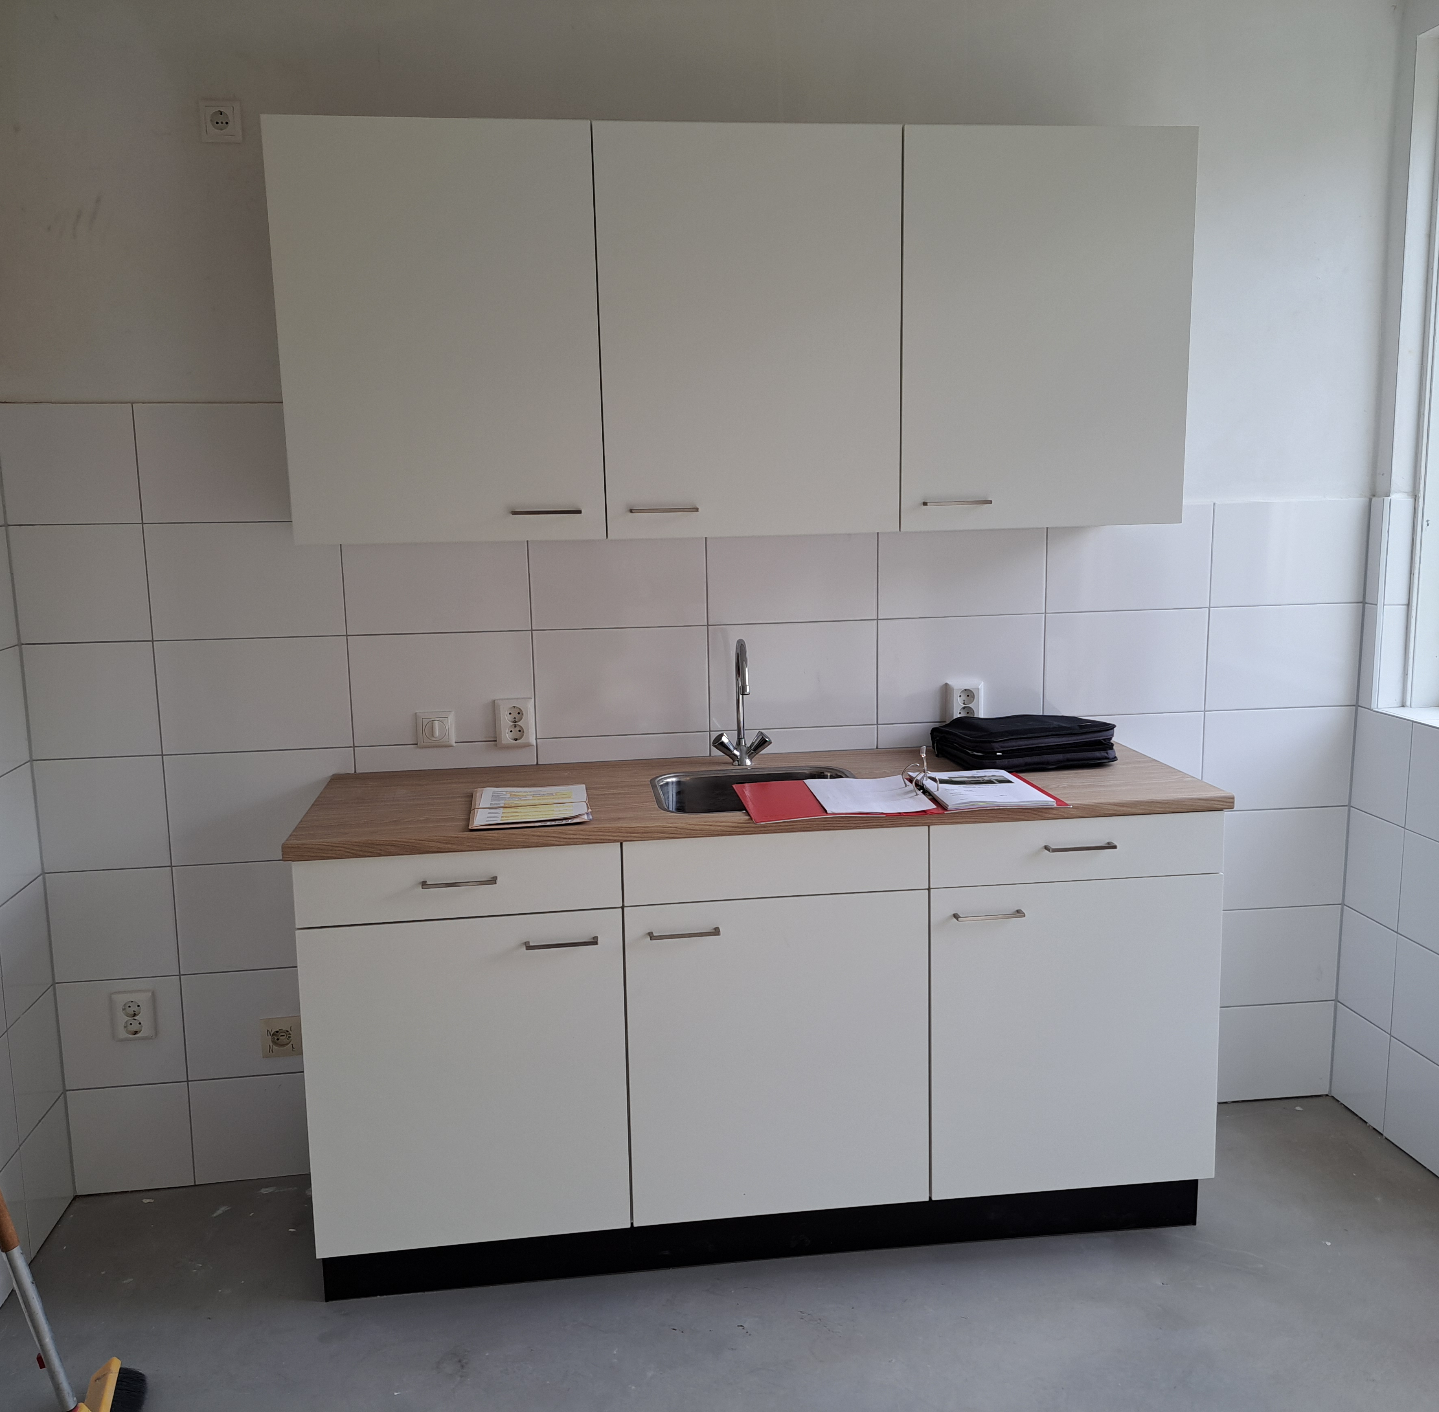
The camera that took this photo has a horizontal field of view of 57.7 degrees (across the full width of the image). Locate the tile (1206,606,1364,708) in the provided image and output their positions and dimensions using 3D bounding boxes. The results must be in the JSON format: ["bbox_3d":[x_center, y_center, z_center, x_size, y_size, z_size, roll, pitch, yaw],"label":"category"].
[{"bbox_3d":[1.356,-0.114,3.140,0.390,0.249,0.014,-2,10,-7],"label":"tile"}]

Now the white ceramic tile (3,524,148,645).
[{"bbox_3d":[-1.359,-0.258,2.783,0.270,0.249,0.010,-2,9,-7],"label":"white ceramic tile"}]

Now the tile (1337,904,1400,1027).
[{"bbox_3d":[1.593,0.641,3.201,0.010,0.250,0.218,-2,9,-7],"label":"tile"}]

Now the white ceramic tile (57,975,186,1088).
[{"bbox_3d":[-1.334,0.729,2.923,0.268,0.249,0.014,-2,10,-7],"label":"white ceramic tile"}]

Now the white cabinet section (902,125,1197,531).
[{"bbox_3d":[0.640,-0.777,2.793,0.600,0.779,0.340,-2,9,-7],"label":"white cabinet section"}]

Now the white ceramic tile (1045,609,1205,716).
[{"bbox_3d":[0.961,-0.099,3.090,0.396,0.249,0.014,-2,10,-7],"label":"white ceramic tile"}]

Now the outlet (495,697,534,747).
[{"bbox_3d":[-0.459,0.038,2.933,0.082,0.108,0.020,-2,9,-7],"label":"outlet"}]

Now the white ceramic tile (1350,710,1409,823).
[{"bbox_3d":[1.593,0.144,3.139,0.010,0.250,0.210,-2,10,-7],"label":"white ceramic tile"}]

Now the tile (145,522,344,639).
[{"bbox_3d":[-1.012,-0.270,2.801,0.396,0.249,0.014,-2,10,-7],"label":"tile"}]

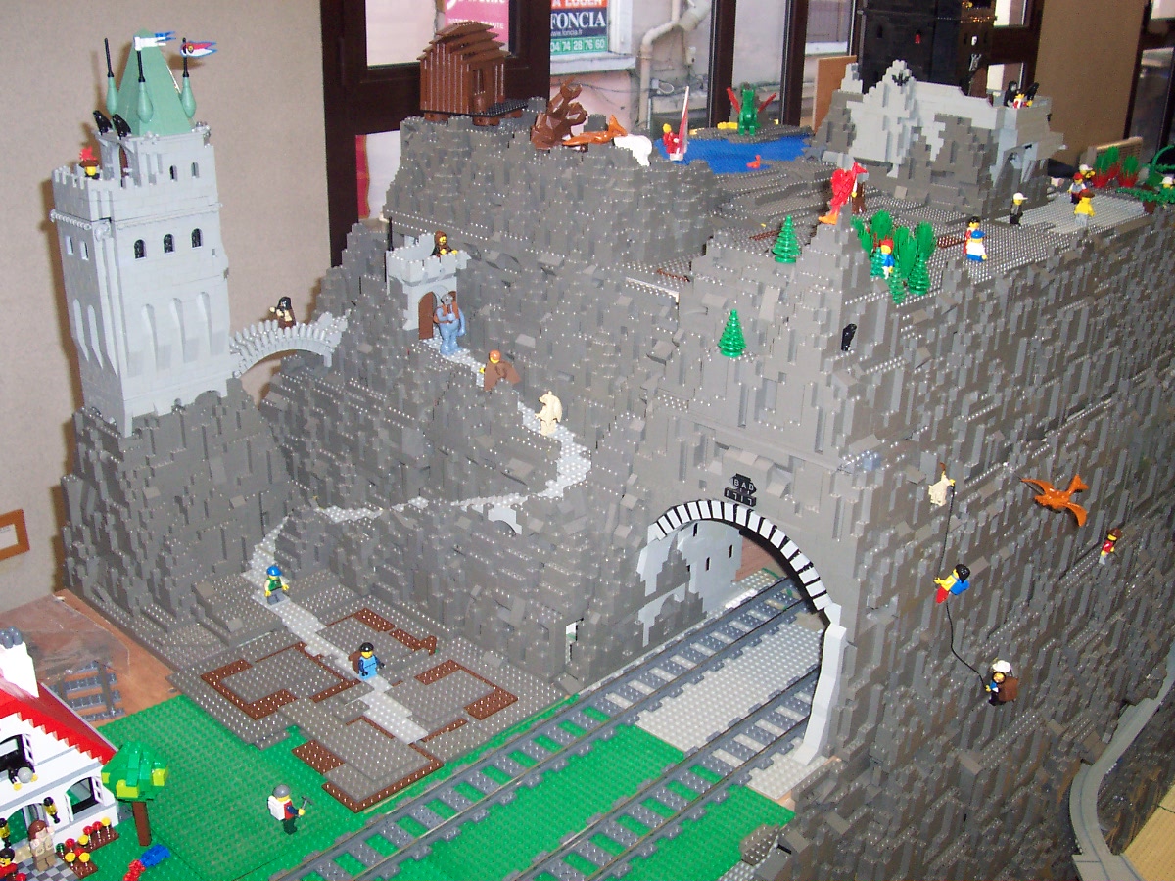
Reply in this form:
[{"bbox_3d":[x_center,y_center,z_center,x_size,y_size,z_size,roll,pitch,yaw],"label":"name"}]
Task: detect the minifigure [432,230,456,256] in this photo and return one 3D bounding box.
[{"bbox_3d":[-0.162,-0.215,1.409,0.025,0.041,0.017,-18,29,-38],"label":"minifigure"}]

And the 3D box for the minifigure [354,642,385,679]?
[{"bbox_3d":[-0.211,0.210,1.201,0.020,0.039,0.025,21,30,39],"label":"minifigure"}]

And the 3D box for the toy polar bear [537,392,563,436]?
[{"bbox_3d":[-0.039,-0.029,1.263,0.026,0.045,0.024,-11,26,-27],"label":"toy polar bear"}]

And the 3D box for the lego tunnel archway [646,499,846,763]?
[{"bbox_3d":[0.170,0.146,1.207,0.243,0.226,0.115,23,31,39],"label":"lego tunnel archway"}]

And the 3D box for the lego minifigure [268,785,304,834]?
[{"bbox_3d":[-0.248,0.305,1.047,0.027,0.045,0.027,23,31,39],"label":"lego minifigure"}]

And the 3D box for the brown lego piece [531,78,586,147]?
[{"bbox_3d":[-0.031,-0.360,1.385,0.060,0.070,0.050,2,24,0],"label":"brown lego piece"}]

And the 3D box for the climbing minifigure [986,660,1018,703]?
[{"bbox_3d":[0.392,0.228,1.190,0.030,0.041,0.025,6,23,11],"label":"climbing minifigure"}]

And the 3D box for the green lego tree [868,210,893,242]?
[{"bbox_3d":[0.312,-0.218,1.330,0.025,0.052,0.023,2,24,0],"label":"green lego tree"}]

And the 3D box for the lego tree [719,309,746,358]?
[{"bbox_3d":[0.130,-0.095,1.105,0.026,0.042,0.026,1,23,0],"label":"lego tree"}]

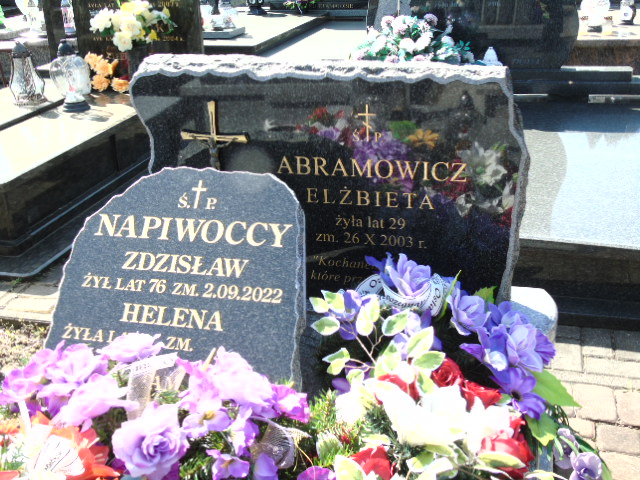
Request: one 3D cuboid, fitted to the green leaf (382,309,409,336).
[{"bbox_3d":[0.149,0.166,1.470,0.066,0.020,0.041,-34,69,-11],"label":"green leaf"}]

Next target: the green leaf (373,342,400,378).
[{"bbox_3d":[0.126,0.225,1.380,0.046,0.060,0.025,-4,26,-1],"label":"green leaf"}]

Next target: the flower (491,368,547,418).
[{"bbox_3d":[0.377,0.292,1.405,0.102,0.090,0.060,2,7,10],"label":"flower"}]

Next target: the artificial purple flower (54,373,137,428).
[{"bbox_3d":[-0.380,0.271,1.250,0.132,0.085,0.085,-7,61,-11],"label":"artificial purple flower"}]

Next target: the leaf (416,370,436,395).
[{"bbox_3d":[0.199,0.266,1.380,0.035,0.040,0.020,-4,26,-1],"label":"leaf"}]

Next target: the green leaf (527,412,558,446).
[{"bbox_3d":[0.421,0.359,1.400,0.055,0.055,0.030,-13,28,-18],"label":"green leaf"}]

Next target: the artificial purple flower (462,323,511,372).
[{"bbox_3d":[0.351,0.227,1.560,0.105,0.095,0.075,5,-7,15],"label":"artificial purple flower"}]

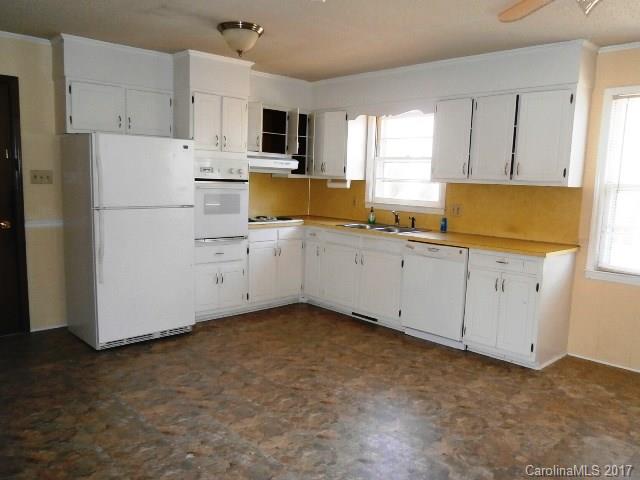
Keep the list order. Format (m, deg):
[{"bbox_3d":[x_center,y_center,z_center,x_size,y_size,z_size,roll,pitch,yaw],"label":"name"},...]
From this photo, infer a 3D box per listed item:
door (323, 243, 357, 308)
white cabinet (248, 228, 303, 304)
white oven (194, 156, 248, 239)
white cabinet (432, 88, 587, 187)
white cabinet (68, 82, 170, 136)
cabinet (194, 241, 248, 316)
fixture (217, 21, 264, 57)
[{"bbox_3d":[0.203,0.368,4.931,0.466,0.644,0.030,9,11,43],"label":"door"},{"bbox_3d":[-0.676,0.241,5.507,0.749,0.825,0.615,-6,10,-42],"label":"white cabinet"},{"bbox_3d":[-1.141,-0.439,4.935,0.606,0.820,0.590,-6,10,-42],"label":"white oven"},{"bbox_3d":[1.600,-0.858,4.174,0.330,0.760,1.240,-6,10,-42],"label":"white cabinet"},{"bbox_3d":[-1.860,-1.152,4.393,0.920,0.435,0.370,-6,10,-42],"label":"white cabinet"},{"bbox_3d":[-1.146,0.354,4.890,0.624,0.772,0.584,-5,10,-43],"label":"cabinet"},{"bbox_3d":[-0.569,-1.429,3.456,0.331,0.208,0.331,2,7,0],"label":"fixture"}]

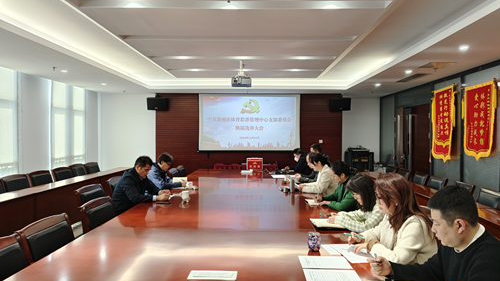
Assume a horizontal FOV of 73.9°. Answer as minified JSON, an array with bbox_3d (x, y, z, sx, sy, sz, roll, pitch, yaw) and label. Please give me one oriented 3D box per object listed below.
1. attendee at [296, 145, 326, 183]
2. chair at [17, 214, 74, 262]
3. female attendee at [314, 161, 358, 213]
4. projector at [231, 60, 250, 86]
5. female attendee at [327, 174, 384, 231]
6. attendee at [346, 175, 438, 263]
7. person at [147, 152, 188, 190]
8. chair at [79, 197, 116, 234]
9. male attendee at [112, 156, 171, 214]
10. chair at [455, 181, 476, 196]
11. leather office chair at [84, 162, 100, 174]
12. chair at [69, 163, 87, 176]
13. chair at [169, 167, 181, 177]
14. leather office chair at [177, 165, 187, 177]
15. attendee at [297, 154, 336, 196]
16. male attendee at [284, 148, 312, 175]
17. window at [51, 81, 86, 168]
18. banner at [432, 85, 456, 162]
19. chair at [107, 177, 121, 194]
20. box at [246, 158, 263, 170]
[{"bbox_3d":[1.069,0.803,5.441,0.700,1.270,0.500,0,1,1],"label":"attendee"},{"bbox_3d":[-1.279,1.030,2.447,0.580,0.900,0.550,0,1,1],"label":"chair"},{"bbox_3d":[1.006,0.845,3.523,0.690,1.250,0.480,0,1,1],"label":"female attendee"},{"bbox_3d":[-0.141,-1.059,5.308,0.320,0.420,0.280,0,1,1],"label":"projector"},{"bbox_3d":[1.069,0.896,2.950,0.780,1.200,0.520,0,1,1],"label":"female attendee"},{"bbox_3d":[0.955,0.863,2.154,0.690,1.260,0.480,0,1,1],"label":"attendee"},{"bbox_3d":[-1.281,0.807,4.994,0.710,1.260,0.500,0,1,1],"label":"person"},{"bbox_3d":[-1.101,1.016,2.950,0.580,0.960,0.500,0,1,1],"label":"chair"},{"bbox_3d":[-1.315,0.815,3.945,0.720,1.280,0.530,0,1,1],"label":"male attendee"},{"bbox_3d":[2.368,0.998,4.100,0.580,0.960,0.500,0,1,4],"label":"chair"},{"bbox_3d":[-3.239,0.941,7.342,0.580,0.900,0.550,0,1,1],"label":"leather office chair"},{"bbox_3d":[-3.104,0.963,6.420,0.580,0.960,0.500,0,1,1],"label":"chair"},{"bbox_3d":[-1.045,0.974,5.720,0.580,0.960,0.500,0,1,1],"label":"chair"},{"bbox_3d":[-1.036,0.965,6.280,0.580,0.960,0.500,0,1,1],"label":"leather office chair"},{"bbox_3d":[0.998,0.824,4.473,0.690,1.260,0.480,0,1,1],"label":"attendee"},{"bbox_3d":[1.142,0.803,6.750,0.750,1.270,0.500,0,1,-2],"label":"male attendee"},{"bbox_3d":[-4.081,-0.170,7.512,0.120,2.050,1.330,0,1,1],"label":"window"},{"bbox_3d":[3.376,-0.265,5.790,0.060,1.270,0.700,0,1,1],"label":"banner"},{"bbox_3d":[-1.546,0.993,4.480,0.580,0.960,0.500,0,1,1],"label":"chair"},{"bbox_3d":[0.117,0.533,7.450,0.350,0.270,0.240,0,1,1],"label":"box"}]

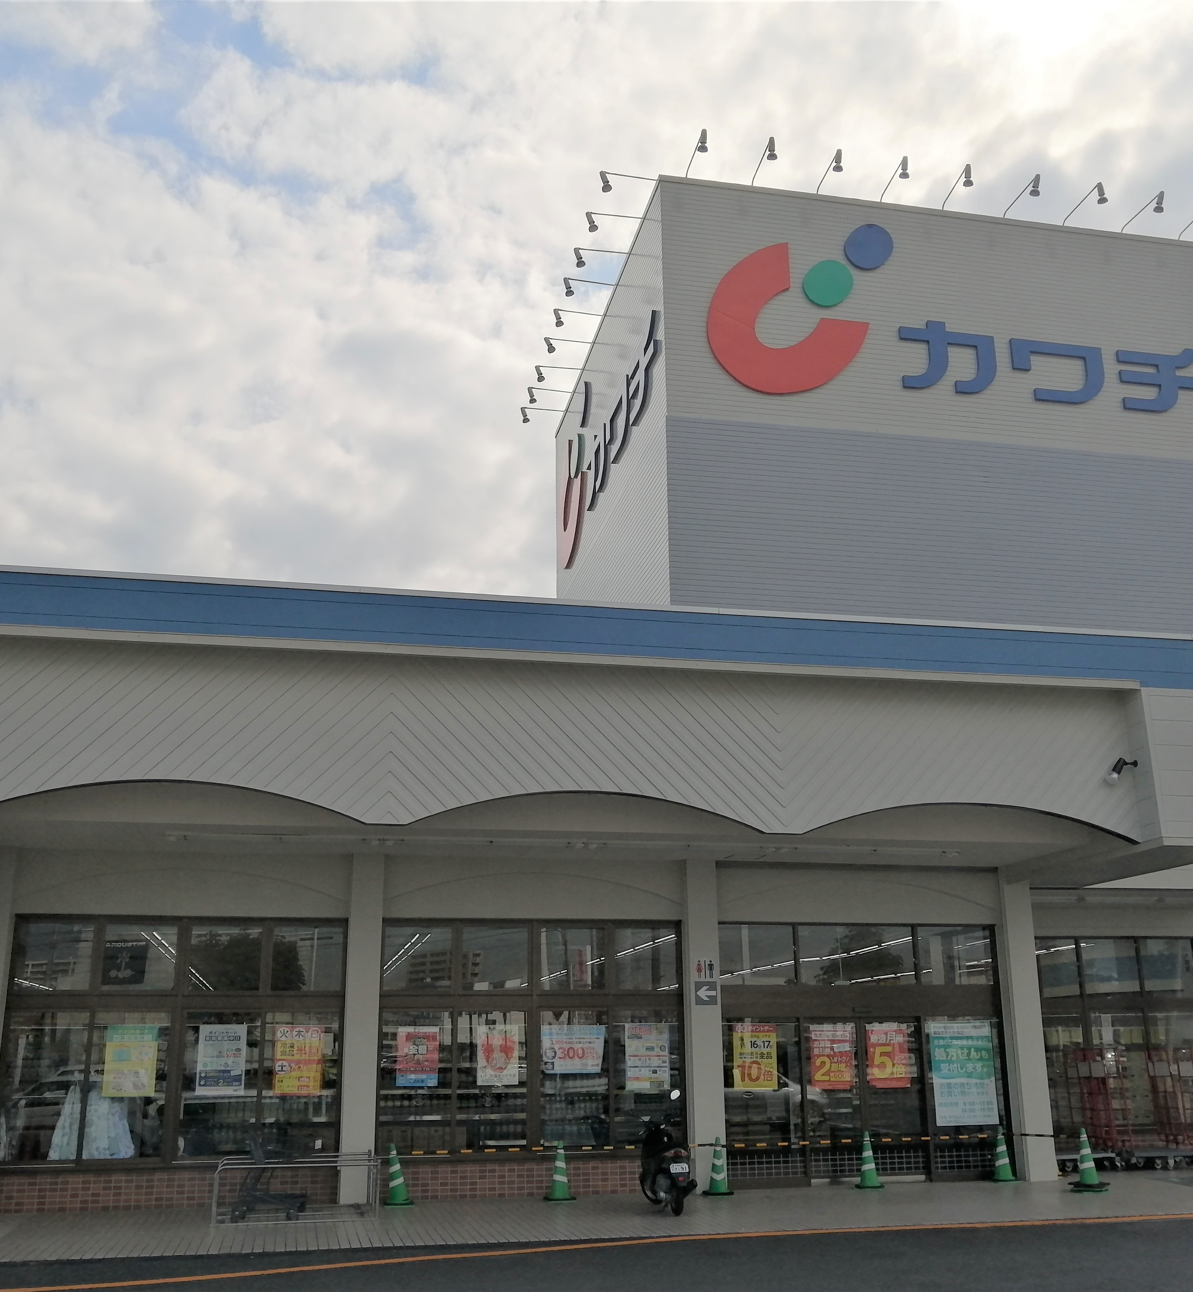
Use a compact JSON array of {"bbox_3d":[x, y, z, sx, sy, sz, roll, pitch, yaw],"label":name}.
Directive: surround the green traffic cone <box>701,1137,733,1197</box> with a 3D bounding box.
[{"bbox_3d":[1.518,6.572,17.010,0.380,0.690,0.380,-1,-17,0],"label":"green traffic cone"}]

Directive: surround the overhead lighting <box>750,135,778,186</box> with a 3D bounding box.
[{"bbox_3d":[2.637,-7.573,21.214,0.180,0.460,1.060,3,-17,-12],"label":"overhead lighting"}]

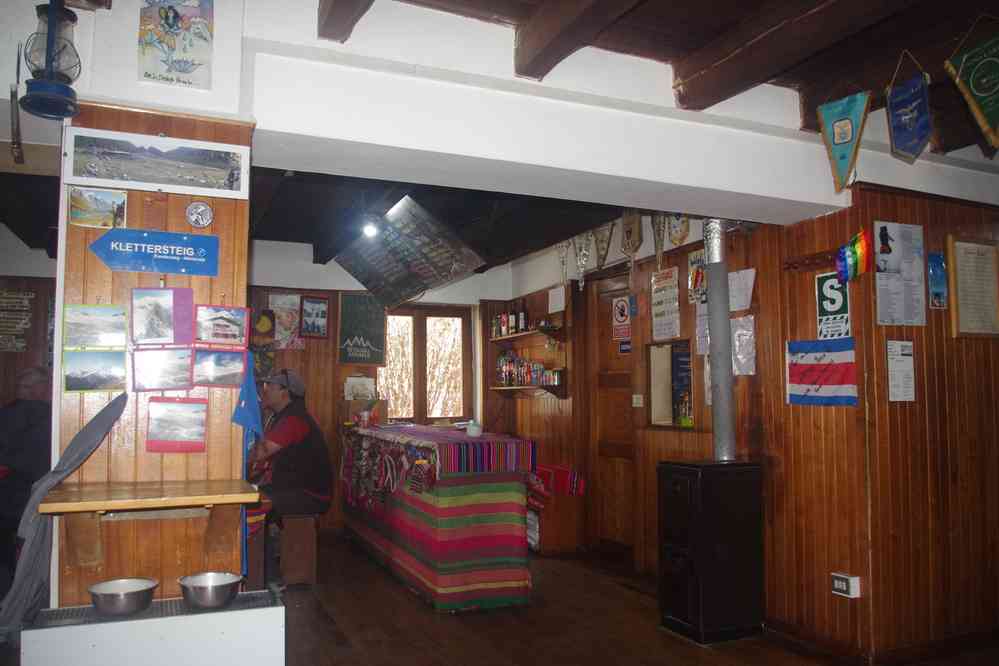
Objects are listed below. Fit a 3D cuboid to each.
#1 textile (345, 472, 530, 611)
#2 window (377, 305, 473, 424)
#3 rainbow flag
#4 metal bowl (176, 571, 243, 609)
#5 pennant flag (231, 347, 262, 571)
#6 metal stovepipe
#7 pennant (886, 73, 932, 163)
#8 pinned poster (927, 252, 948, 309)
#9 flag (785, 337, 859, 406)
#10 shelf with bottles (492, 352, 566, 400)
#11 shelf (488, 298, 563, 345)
[{"bbox_3d":[-0.515,1.200,5.080,0.529,0.723,2.085,2,-4,-23],"label":"textile"},{"bbox_3d":[-0.684,0.286,6.719,0.927,1.063,0.091,2,-4,-23],"label":"window"},{"bbox_3d":[1.567,-0.346,3.326,0.062,0.228,0.192,2,-4,-23],"label":"rainbow flag"},{"bbox_3d":[-0.799,0.714,2.073,0.165,0.069,0.165,2,-4,-23],"label":"metal bowl"},{"bbox_3d":[-0.773,0.394,2.279,0.094,0.673,0.052,2,-4,-23],"label":"pennant flag"},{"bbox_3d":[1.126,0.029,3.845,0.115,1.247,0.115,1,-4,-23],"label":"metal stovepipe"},{"bbox_3d":[1.463,-0.748,2.685,0.017,0.299,0.169,2,-4,-23],"label":"pennant"},{"bbox_3d":[2.140,-0.254,3.657,0.130,0.285,0.010,2,-4,-23],"label":"pinned poster"},{"bbox_3d":[1.500,0.185,3.524,0.018,0.311,0.415,2,-4,-23],"label":"flag"},{"bbox_3d":[0.209,0.358,6.247,0.220,0.345,1.021,2,-4,-23],"label":"shelf with bottles"},{"bbox_3d":[0.203,-0.122,6.576,0.220,0.329,1.025,2,-4,-23],"label":"shelf"}]

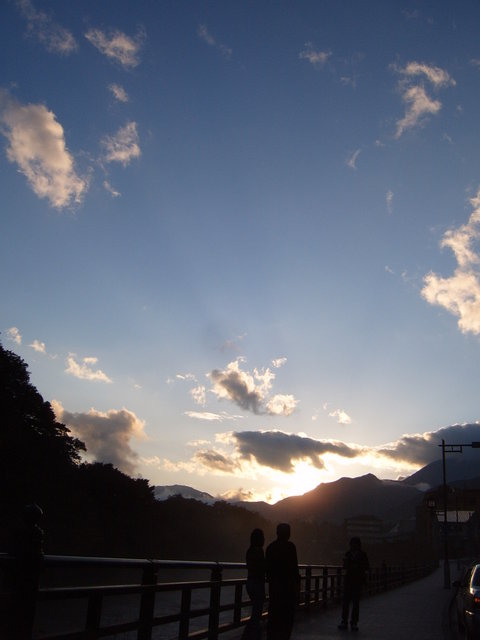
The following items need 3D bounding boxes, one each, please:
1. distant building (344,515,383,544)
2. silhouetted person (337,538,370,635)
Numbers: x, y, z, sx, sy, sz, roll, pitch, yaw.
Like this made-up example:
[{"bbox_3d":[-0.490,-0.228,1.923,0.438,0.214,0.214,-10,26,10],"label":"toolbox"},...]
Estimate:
[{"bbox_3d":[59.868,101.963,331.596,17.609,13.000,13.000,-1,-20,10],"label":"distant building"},{"bbox_3d":[2.189,5.072,13.192,0.530,1.680,0.360,-5,-21,22],"label":"silhouetted person"}]

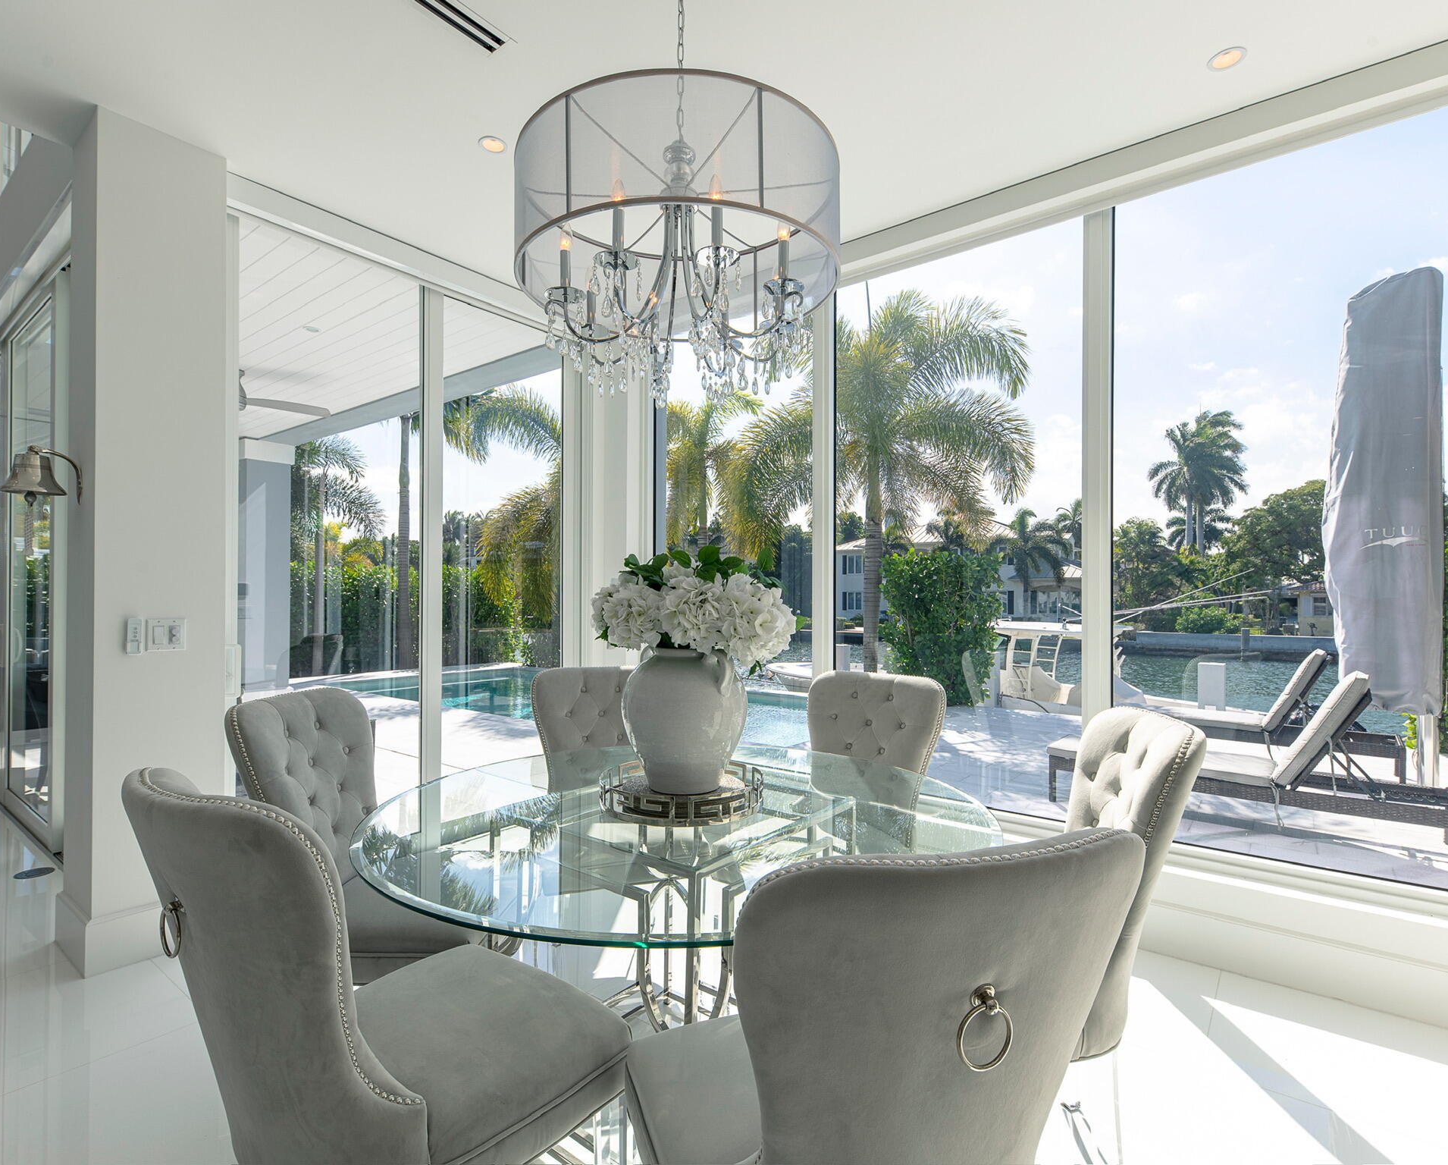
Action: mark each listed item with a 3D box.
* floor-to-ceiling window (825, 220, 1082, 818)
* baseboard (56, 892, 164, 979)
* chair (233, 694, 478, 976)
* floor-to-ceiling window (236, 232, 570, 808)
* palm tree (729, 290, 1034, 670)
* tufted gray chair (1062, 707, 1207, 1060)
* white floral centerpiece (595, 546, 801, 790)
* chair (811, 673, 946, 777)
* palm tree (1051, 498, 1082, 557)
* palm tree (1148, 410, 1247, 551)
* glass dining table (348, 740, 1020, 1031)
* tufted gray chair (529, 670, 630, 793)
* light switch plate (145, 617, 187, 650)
[{"bbox_3d":[1.007,-0.254,3.290,1.180,2.500,0.080,-1,-1,38],"label":"floor-to-ceiling window"},{"bbox_3d":[-2.198,1.255,2.748,0.433,0.178,0.400,-1,-1,39],"label":"baseboard"},{"bbox_3d":[-1.073,0.858,2.322,0.710,1.000,0.550,0,-1,13],"label":"chair"},{"bbox_3d":[-1.526,-0.118,3.743,0.080,2.850,1.800,-1,-1,38],"label":"floor-to-ceiling window"},{"bbox_3d":[2.166,-1.210,10.000,4.200,5.600,4.000,0,-1,0],"label":"palm tree"},{"bbox_3d":[0.723,0.826,1.694,0.650,1.010,0.520,0,-1,-8],"label":"tufted gray chair"},{"bbox_3d":[-0.076,0.212,1.881,0.540,0.620,0.500,0,-1,0],"label":"white floral centerpiece"},{"bbox_3d":[0.381,0.840,2.414,0.530,1.010,0.650,-1,-1,35],"label":"chair"},{"bbox_3d":[30.052,-2.589,62.000,4.300,9.710,4.300,0,-1,26],"label":"palm tree"},{"bbox_3d":[33.786,-5.099,52.000,6.200,14.580,5.800,0,-1,33],"label":"palm tree"},{"bbox_3d":[-0.103,0.950,1.859,1.525,0.765,1.525,0,-1,0],"label":"glass dining table"},{"bbox_3d":[-0.439,0.854,2.682,0.550,1.010,0.700,0,-1,-12],"label":"tufted gray chair"},{"bbox_3d":[-2.035,0.191,2.658,0.012,0.121,0.121,-1,-1,39],"label":"light switch plate"}]

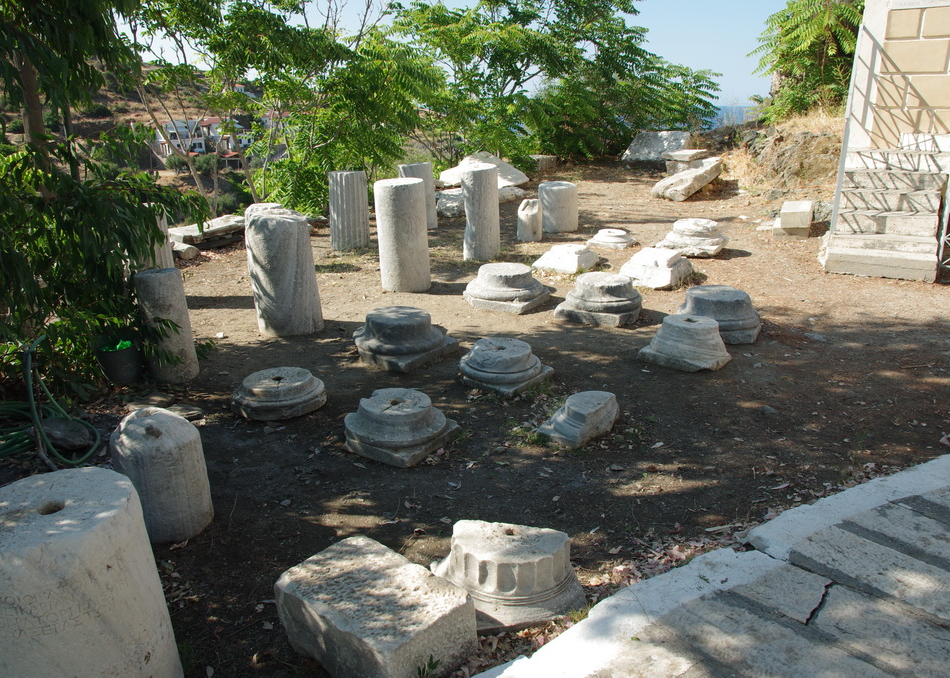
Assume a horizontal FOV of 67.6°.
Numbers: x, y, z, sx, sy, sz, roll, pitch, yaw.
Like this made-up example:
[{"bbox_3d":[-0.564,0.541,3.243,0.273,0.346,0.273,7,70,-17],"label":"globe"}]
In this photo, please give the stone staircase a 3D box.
[{"bbox_3d":[4.375,-1.391,7.518,0.950,1.100,1.881,9,21,28],"label":"stone staircase"}]

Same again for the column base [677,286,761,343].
[{"bbox_3d":[1.837,-0.202,5.399,0.600,0.320,0.570,2,18,8],"label":"column base"}]

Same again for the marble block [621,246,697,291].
[{"bbox_3d":[1.908,-0.782,7.429,0.568,0.268,0.584,16,25,42],"label":"marble block"}]

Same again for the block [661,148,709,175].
[{"bbox_3d":[4.484,-3.837,15.258,0.720,0.480,1.150,10,21,30],"label":"block"}]

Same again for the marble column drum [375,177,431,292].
[{"bbox_3d":[-0.717,-1.038,7.037,0.475,1.050,0.475,-1,18,0],"label":"marble column drum"}]

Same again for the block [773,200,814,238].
[{"bbox_3d":[3.946,-1.458,8.765,0.430,0.370,0.460,8,20,26],"label":"block"}]

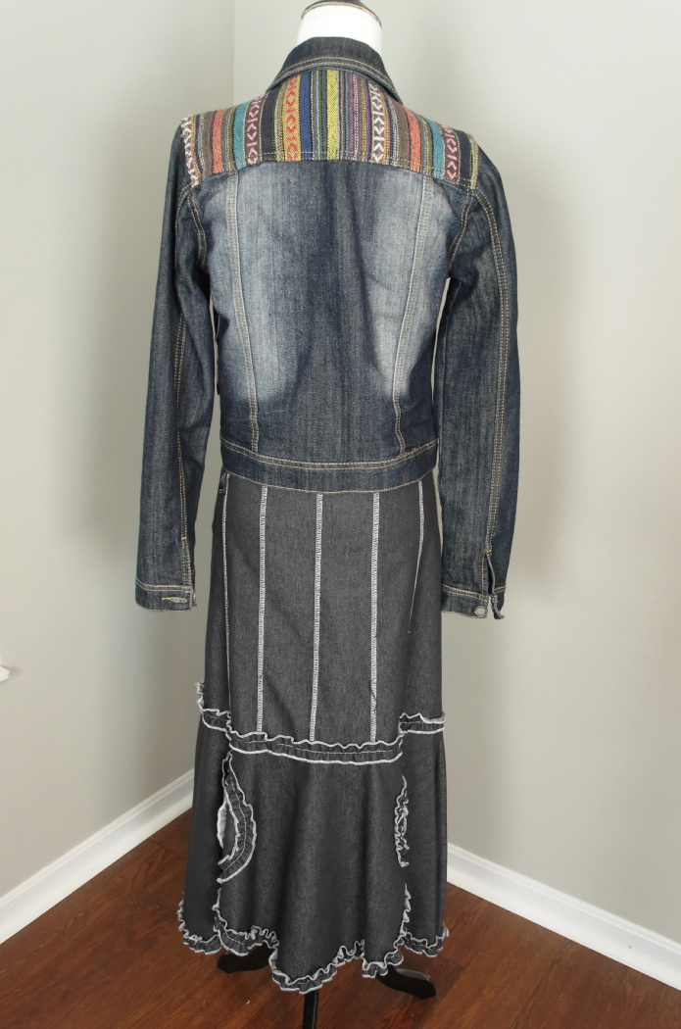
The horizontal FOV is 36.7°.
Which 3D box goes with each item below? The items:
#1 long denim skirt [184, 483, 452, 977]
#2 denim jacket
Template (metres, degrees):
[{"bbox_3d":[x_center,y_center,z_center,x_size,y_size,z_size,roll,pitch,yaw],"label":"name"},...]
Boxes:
[{"bbox_3d":[-0.042,0.290,1.525,0.440,0.850,0.360,4,20,4],"label":"long denim skirt"},{"bbox_3d":[-0.021,-0.212,1.379,0.520,0.770,0.300,4,20,4],"label":"denim jacket"}]

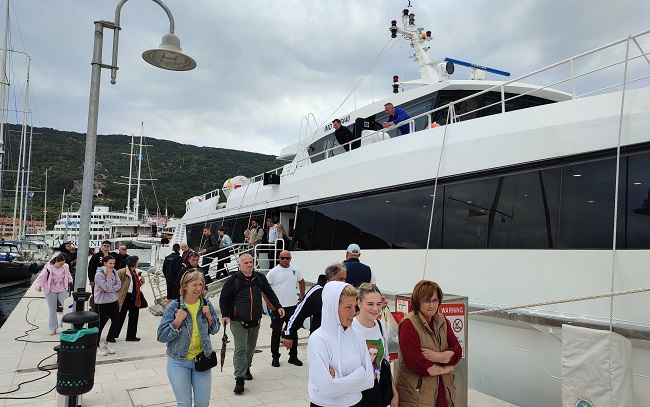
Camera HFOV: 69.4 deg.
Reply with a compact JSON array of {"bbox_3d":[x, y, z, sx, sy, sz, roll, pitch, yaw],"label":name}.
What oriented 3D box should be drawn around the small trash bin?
[{"bbox_3d":[-2.354,1.410,4.456,0.355,0.739,0.370,4,-5,-29],"label":"small trash bin"}]

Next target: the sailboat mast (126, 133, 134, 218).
[{"bbox_3d":[-31.276,-4.476,75.553,0.330,13.477,0.330,4,-5,-29],"label":"sailboat mast"}]

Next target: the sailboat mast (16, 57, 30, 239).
[{"bbox_3d":[-27.346,-5.136,42.688,0.240,16.778,0.240,4,-5,-29],"label":"sailboat mast"}]

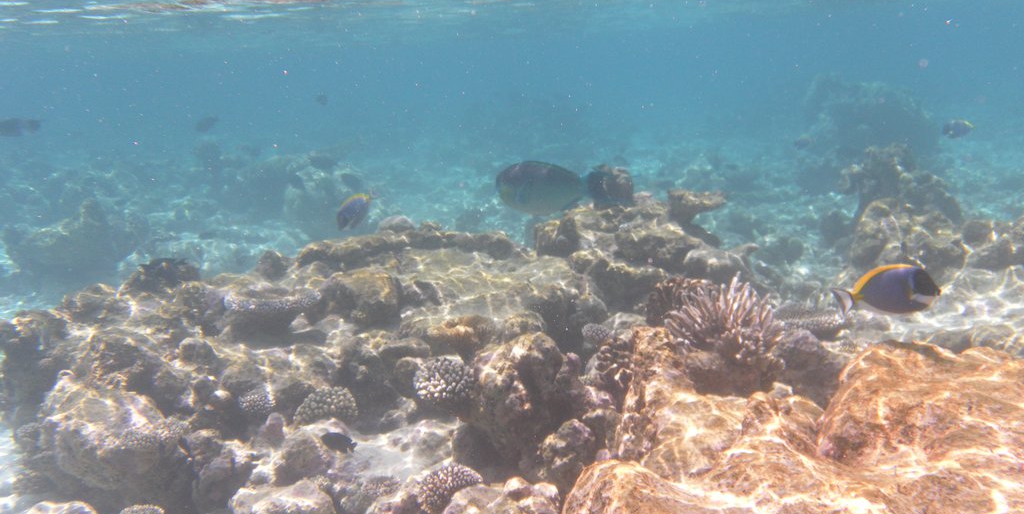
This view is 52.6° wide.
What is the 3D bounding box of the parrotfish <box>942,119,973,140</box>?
[{"bbox_3d":[2.156,-0.616,5.000,0.165,0.095,0.040,-6,10,-6],"label":"parrotfish"}]

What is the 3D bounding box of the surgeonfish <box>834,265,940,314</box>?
[{"bbox_3d":[0.651,0.057,1.800,0.187,0.090,0.045,0,9,-3],"label":"surgeonfish"}]

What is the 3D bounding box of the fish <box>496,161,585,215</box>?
[{"bbox_3d":[0.116,-0.282,4.200,0.370,0.220,0.100,0,9,-3],"label":"fish"}]

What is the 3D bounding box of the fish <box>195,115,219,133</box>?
[{"bbox_3d":[-1.918,-0.832,6.500,0.155,0.085,0.050,-22,13,-12],"label":"fish"}]

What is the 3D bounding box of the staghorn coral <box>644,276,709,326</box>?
[{"bbox_3d":[0.352,0.095,2.200,0.150,0.105,0.130,0,8,0],"label":"staghorn coral"}]

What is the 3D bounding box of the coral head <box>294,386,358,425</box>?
[{"bbox_3d":[-0.367,0.292,2.050,0.125,0.075,0.110,-1,9,0],"label":"coral head"}]

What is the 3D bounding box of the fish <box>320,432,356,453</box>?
[{"bbox_3d":[-0.335,0.358,2.000,0.072,0.036,0.018,18,7,-6],"label":"fish"}]

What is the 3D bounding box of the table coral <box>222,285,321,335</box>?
[{"bbox_3d":[-0.627,0.140,2.700,0.255,0.090,0.200,-1,9,0],"label":"table coral"}]

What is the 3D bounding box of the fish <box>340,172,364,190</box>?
[{"bbox_3d":[-0.847,-0.406,5.500,0.135,0.090,0.050,19,3,-15],"label":"fish"}]

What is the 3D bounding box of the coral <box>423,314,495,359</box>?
[{"bbox_3d":[-0.144,0.217,2.850,0.200,0.098,0.170,0,9,0],"label":"coral"}]

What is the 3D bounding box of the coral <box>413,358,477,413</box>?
[{"bbox_3d":[-0.134,0.252,2.050,0.125,0.100,0.120,-1,9,0],"label":"coral"}]

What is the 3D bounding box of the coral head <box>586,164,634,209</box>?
[{"bbox_3d":[0.397,-0.288,4.200,0.190,0.184,0.180,0,9,0],"label":"coral head"}]

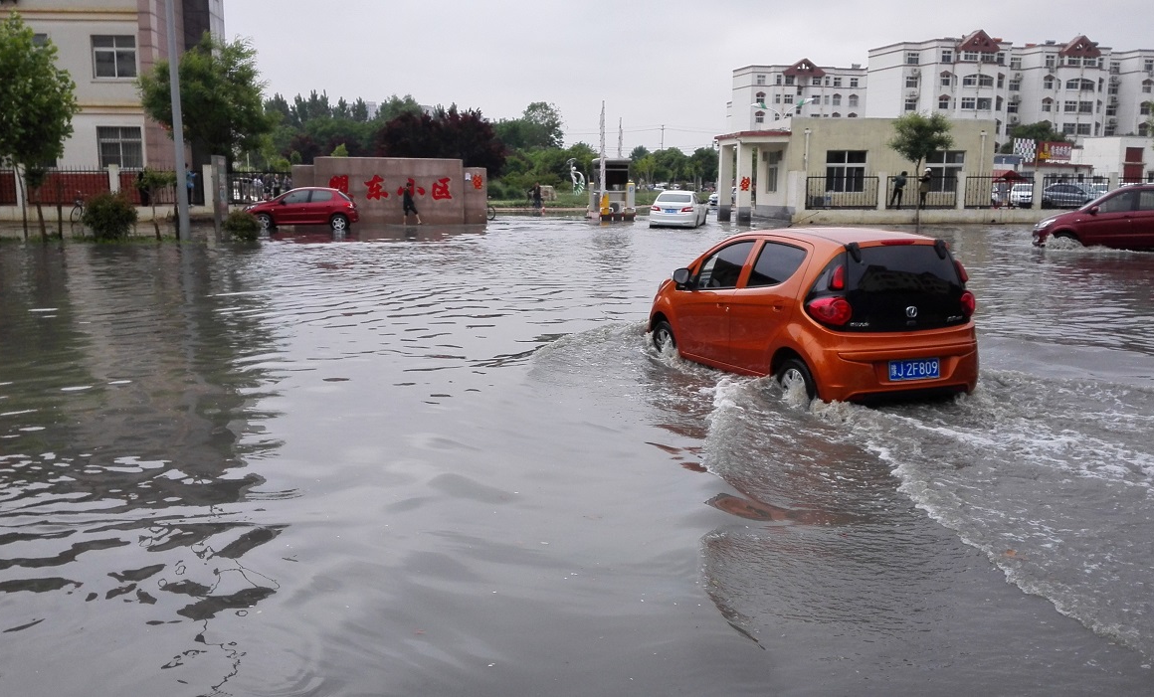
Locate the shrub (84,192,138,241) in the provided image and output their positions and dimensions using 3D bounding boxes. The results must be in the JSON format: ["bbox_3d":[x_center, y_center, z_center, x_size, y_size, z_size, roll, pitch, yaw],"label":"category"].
[{"bbox_3d":[-12.506,-3.546,24.673,1.462,1.306,1.388,0,10,0],"label":"shrub"}]

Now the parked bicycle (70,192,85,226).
[{"bbox_3d":[-18.411,-5.302,34.735,0.550,1.060,1.650,6,11,29],"label":"parked bicycle"}]

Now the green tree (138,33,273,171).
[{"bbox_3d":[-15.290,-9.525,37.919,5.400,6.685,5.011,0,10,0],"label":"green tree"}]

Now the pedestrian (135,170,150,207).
[{"bbox_3d":[-16.819,-6.235,35.774,0.520,1.520,0.420,0,10,0],"label":"pedestrian"}]

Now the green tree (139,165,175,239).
[{"bbox_3d":[-11.214,-3.860,24.615,1.037,1.918,0.985,0,10,0],"label":"green tree"}]

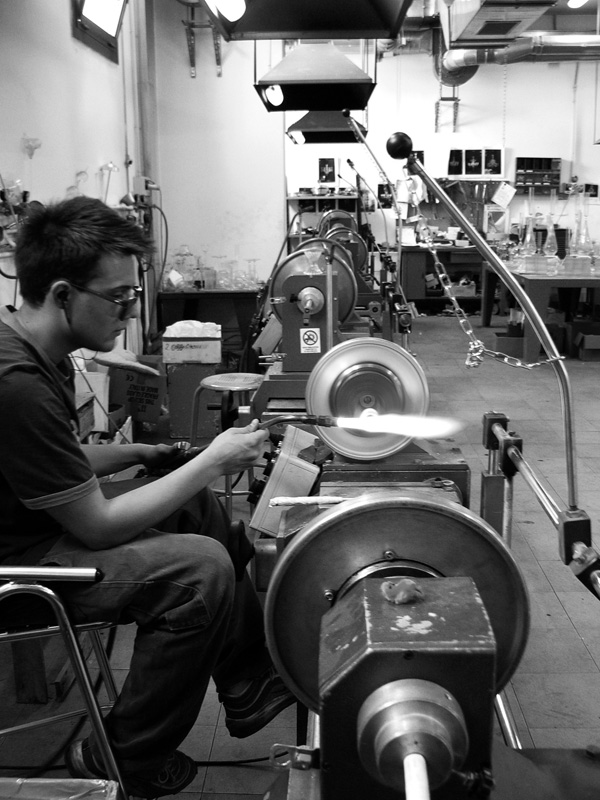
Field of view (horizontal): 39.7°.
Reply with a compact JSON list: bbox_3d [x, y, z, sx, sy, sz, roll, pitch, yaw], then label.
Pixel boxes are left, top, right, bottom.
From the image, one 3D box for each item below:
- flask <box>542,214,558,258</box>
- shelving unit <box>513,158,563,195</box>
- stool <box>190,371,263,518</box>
[{"bbox_3d":[2.868,-1.874,9.470,0.177,0.464,0.177,0,14,2],"label":"flask"},{"bbox_3d":[3.074,-2.887,10.725,0.581,0.463,0.200,0,14,2],"label":"shelving unit"},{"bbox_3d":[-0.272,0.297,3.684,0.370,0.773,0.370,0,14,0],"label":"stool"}]

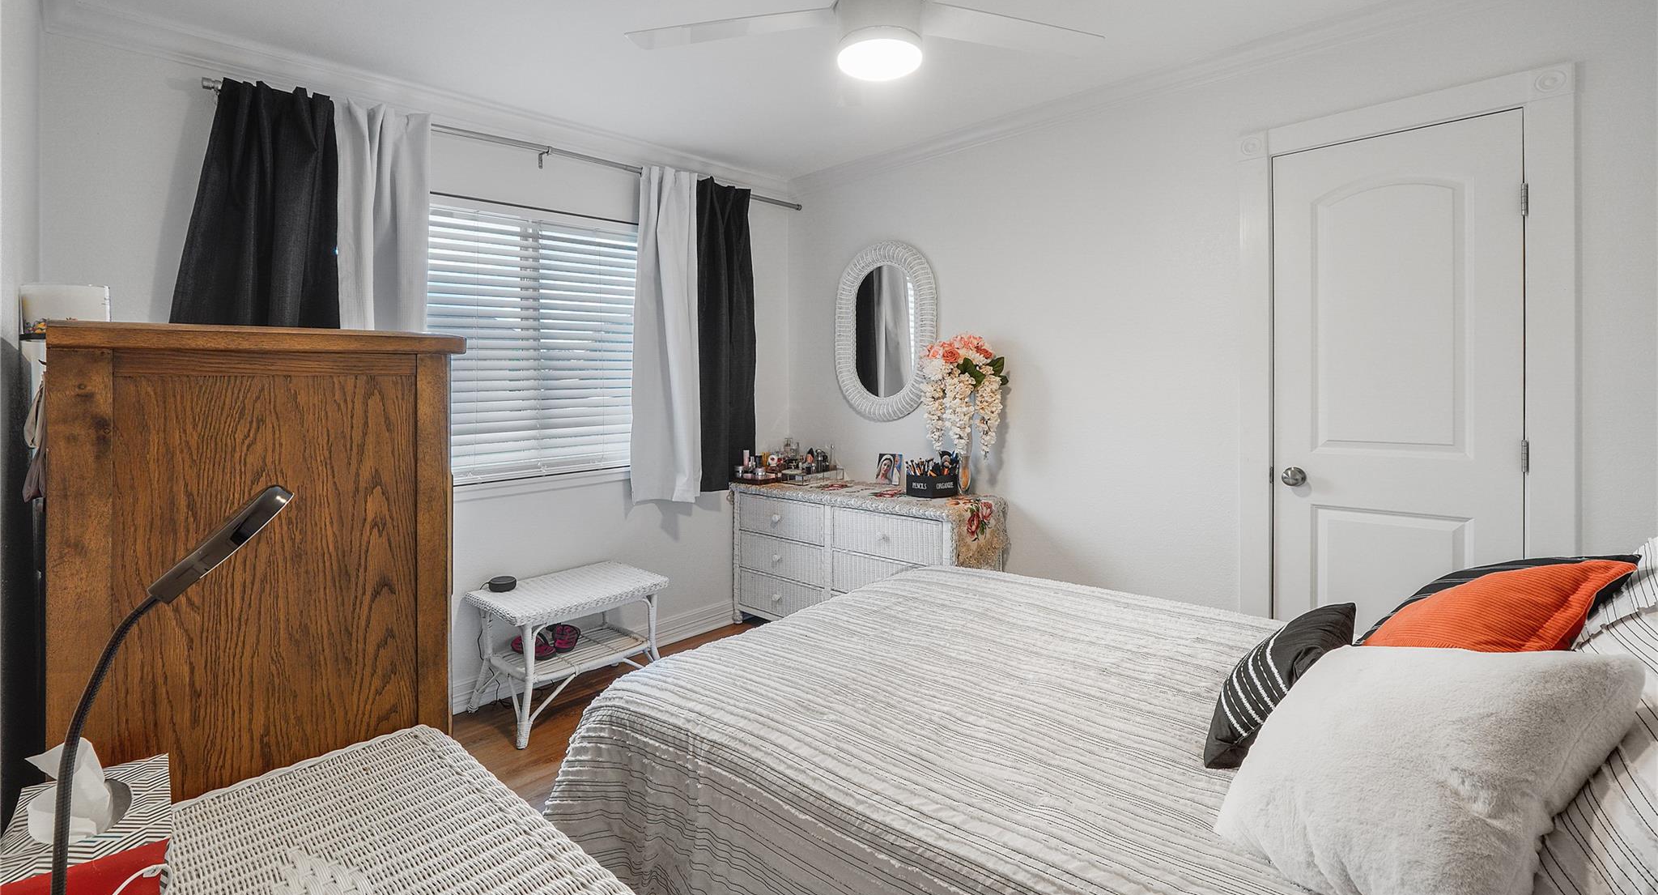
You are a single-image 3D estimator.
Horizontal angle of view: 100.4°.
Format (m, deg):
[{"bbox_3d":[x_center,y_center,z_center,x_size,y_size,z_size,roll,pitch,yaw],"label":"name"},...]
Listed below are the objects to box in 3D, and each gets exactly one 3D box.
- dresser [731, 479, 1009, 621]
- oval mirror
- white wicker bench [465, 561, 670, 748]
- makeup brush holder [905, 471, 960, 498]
[{"bbox_3d":[0.145,0.592,3.430,1.410,0.755,0.460,2,4,43],"label":"dresser"},{"bbox_3d":[0.279,-0.594,3.515,0.615,0.905,0.045,2,2,43],"label":"oval mirror"},{"bbox_3d":[-1.072,0.816,2.865,0.470,0.470,0.650,2,4,44],"label":"white wicker bench"},{"bbox_3d":[0.480,0.171,3.210,0.165,0.100,0.165,2,4,44],"label":"makeup brush holder"}]

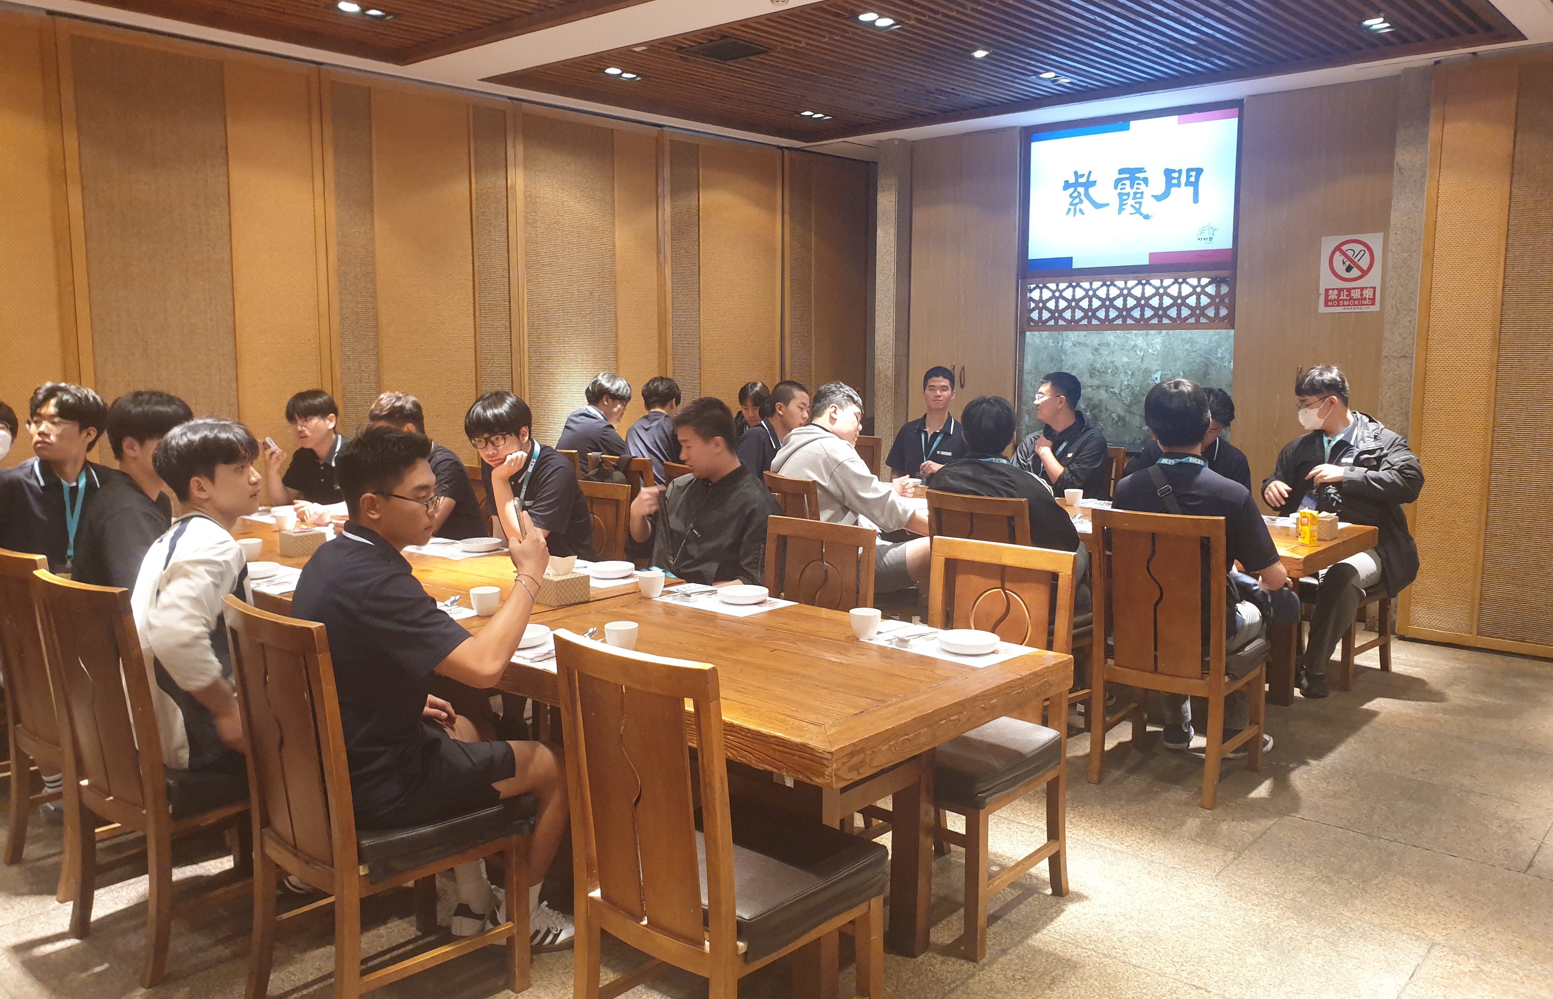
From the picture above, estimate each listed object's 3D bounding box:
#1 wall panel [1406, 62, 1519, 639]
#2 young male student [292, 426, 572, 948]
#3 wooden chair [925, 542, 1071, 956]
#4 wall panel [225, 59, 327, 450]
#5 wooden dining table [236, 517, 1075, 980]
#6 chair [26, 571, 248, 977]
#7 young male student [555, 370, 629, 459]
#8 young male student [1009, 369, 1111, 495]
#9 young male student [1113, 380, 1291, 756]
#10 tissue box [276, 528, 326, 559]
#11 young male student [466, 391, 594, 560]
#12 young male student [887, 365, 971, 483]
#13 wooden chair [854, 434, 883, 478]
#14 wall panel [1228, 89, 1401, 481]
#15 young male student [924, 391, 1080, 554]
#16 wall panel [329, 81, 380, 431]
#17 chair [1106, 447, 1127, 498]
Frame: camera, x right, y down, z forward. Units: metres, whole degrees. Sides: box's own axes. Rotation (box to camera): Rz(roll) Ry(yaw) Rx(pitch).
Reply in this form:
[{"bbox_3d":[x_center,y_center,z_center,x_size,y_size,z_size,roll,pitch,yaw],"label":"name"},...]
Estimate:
[{"bbox_3d":[3.323,-0.695,5.677,0.316,2.756,0.050,7,10,42],"label":"wall panel"},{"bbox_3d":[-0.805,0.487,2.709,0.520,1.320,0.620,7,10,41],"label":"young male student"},{"bbox_3d":[0.502,0.628,3.180,0.455,0.970,0.520,6,9,41],"label":"wooden chair"},{"bbox_3d":[-2.542,-0.737,6.091,0.060,2.900,0.470,7,10,44],"label":"wall panel"},{"bbox_3d":[-1.158,0.637,3.992,4.240,0.756,0.945,6,9,41],"label":"wooden dining table"},{"bbox_3d":[-1.503,0.633,2.997,0.440,0.955,0.500,5,9,34],"label":"chair"},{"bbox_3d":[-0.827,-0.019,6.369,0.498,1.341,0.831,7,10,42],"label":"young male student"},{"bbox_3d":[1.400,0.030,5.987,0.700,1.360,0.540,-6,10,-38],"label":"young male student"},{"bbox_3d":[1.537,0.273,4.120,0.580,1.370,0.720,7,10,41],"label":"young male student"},{"bbox_3d":[-1.791,0.163,4.413,0.125,0.085,0.125,6,9,41],"label":"tissue box"},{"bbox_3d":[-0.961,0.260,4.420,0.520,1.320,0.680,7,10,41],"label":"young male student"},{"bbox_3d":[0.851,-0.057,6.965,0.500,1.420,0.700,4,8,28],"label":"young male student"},{"bbox_3d":[0.326,0.115,6.889,0.440,0.955,0.500,7,10,41],"label":"wooden chair"},{"bbox_3d":[2.849,-0.767,6.285,0.750,2.800,0.050,7,10,41],"label":"wall panel"},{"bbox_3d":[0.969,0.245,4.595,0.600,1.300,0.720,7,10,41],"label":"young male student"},{"bbox_3d":[-2.119,-0.718,5.951,0.050,2.700,0.222,7,10,42],"label":"wall panel"},{"bbox_3d":[1.556,0.205,6.153,0.414,0.962,0.513,7,10,42],"label":"chair"}]

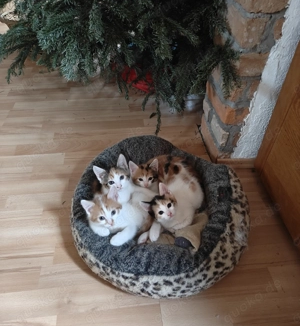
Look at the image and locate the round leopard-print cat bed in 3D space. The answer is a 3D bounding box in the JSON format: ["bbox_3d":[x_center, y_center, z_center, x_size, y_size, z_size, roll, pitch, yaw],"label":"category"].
[{"bbox_3d":[0.027,0.120,0.795,0.495,0.150,0.495,0,44,0],"label":"round leopard-print cat bed"}]

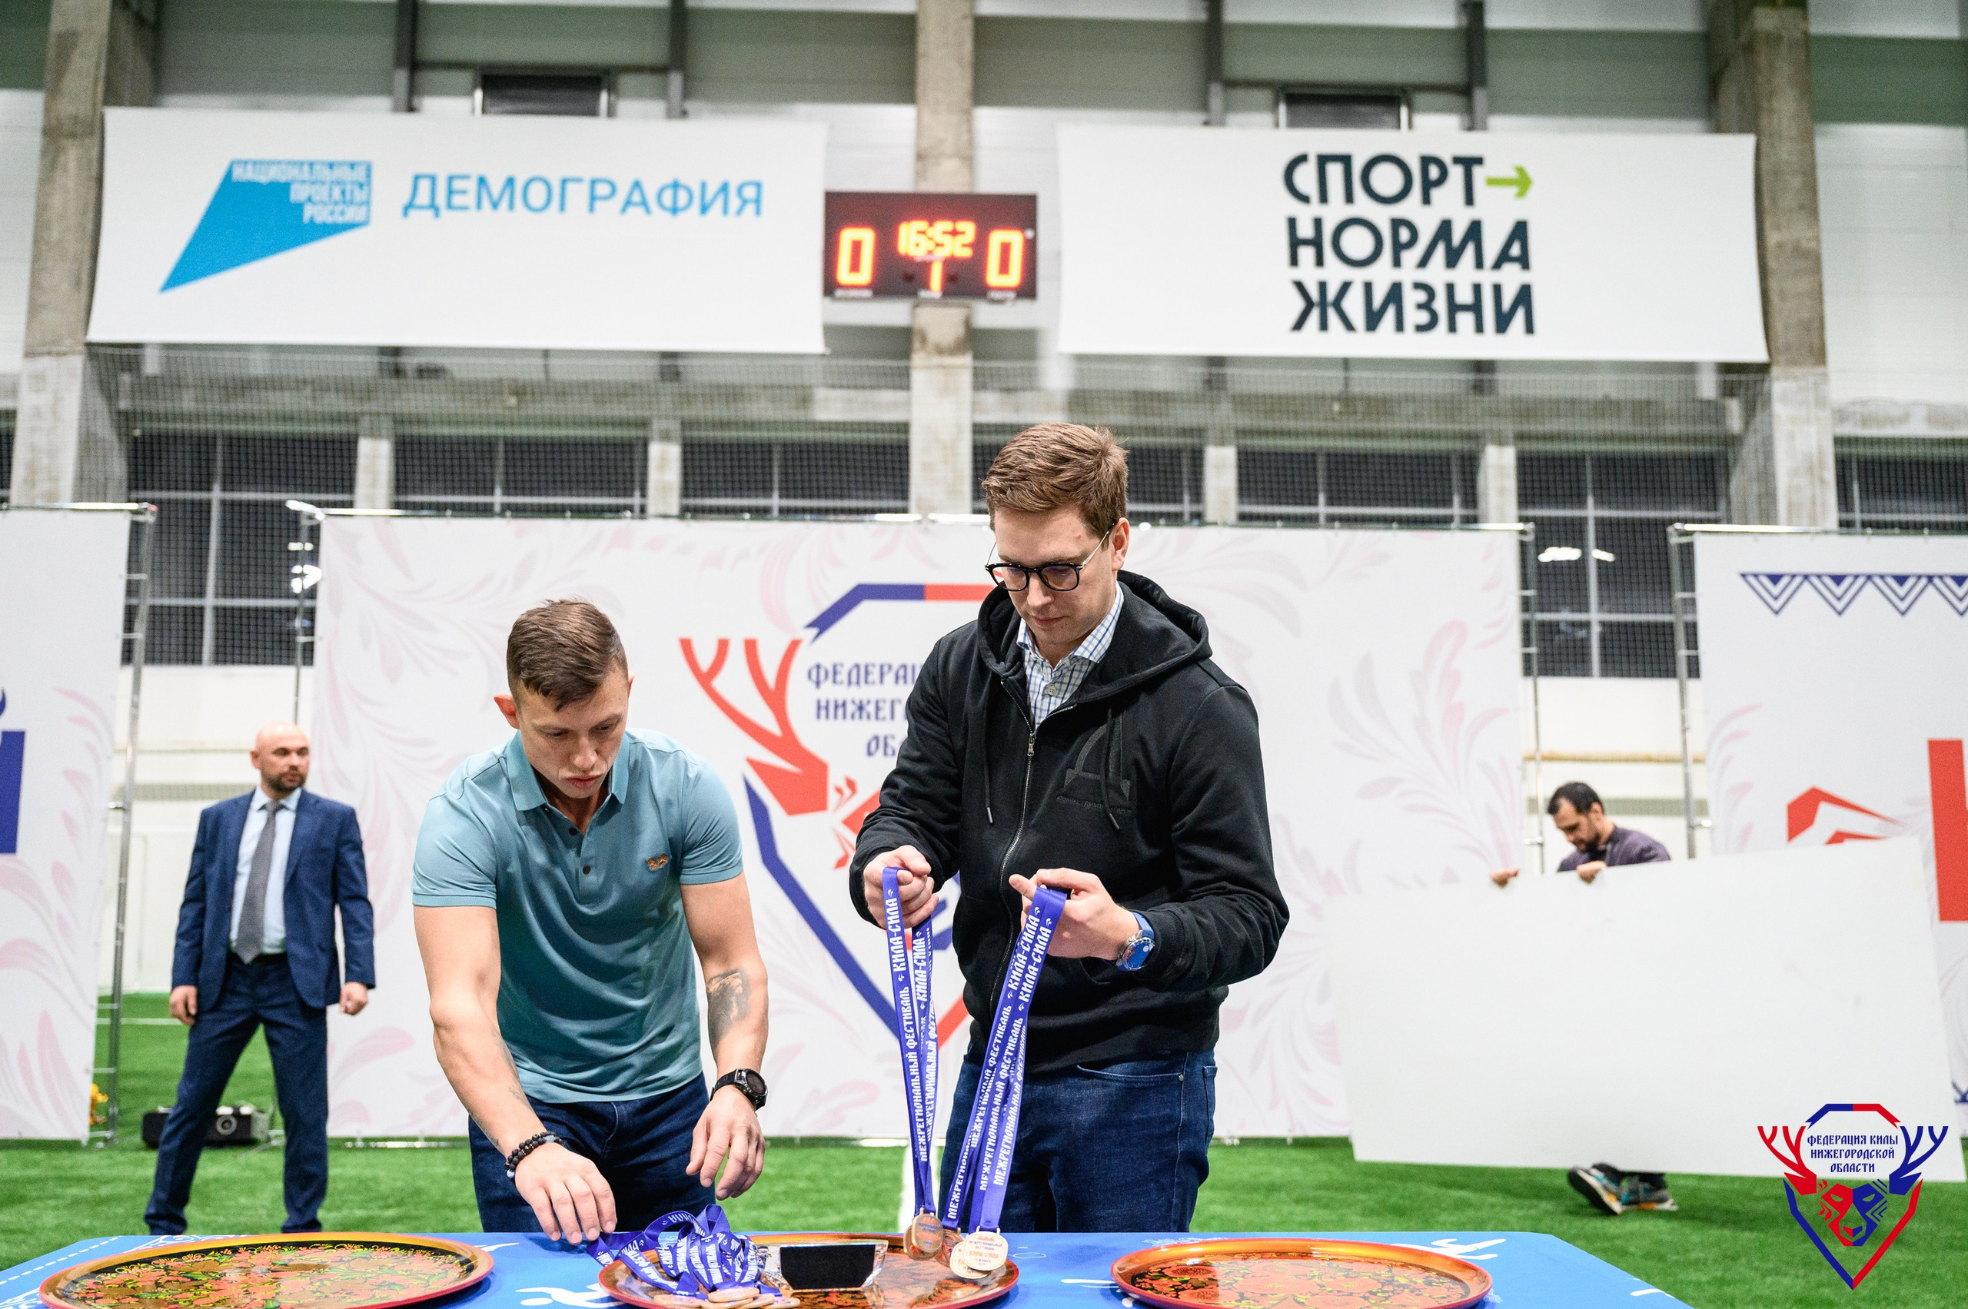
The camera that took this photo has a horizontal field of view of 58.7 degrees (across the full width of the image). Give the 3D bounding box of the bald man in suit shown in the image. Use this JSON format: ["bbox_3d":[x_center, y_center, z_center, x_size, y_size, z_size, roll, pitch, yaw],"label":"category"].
[{"bbox_3d":[-2.480,1.125,6.031,0.700,1.780,0.360,2,-8,-12],"label":"bald man in suit"}]

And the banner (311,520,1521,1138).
[{"bbox_3d":[-0.313,0.830,8.588,5.950,3.000,0.080,1,-8,-2],"label":"banner"}]

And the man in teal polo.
[{"bbox_3d":[-0.513,0.718,2.303,0.530,1.570,0.580,2,-8,-10],"label":"man in teal polo"}]

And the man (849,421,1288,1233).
[{"bbox_3d":[0.111,0.592,2.321,0.580,1.830,0.470,-4,-9,26],"label":"man"}]

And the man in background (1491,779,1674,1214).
[{"bbox_3d":[2.336,1.307,6.766,0.620,1.660,0.550,7,-11,-42],"label":"man in background"}]

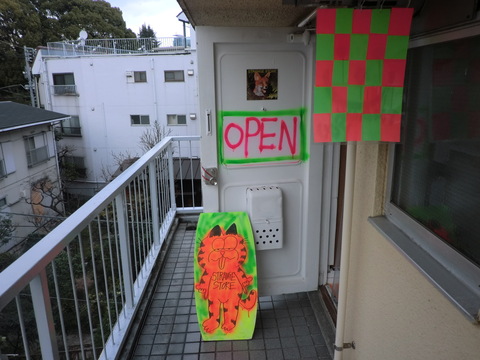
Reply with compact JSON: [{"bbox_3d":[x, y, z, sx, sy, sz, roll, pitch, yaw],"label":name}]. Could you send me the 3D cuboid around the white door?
[{"bbox_3d":[0.161,-0.045,2.510,0.864,1.891,0.060,-3,14,-9],"label":"white door"}]

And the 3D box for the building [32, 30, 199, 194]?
[{"bbox_3d":[-6.926,-5.552,28.636,13.000,9.100,9.000,1,14,6],"label":"building"}]

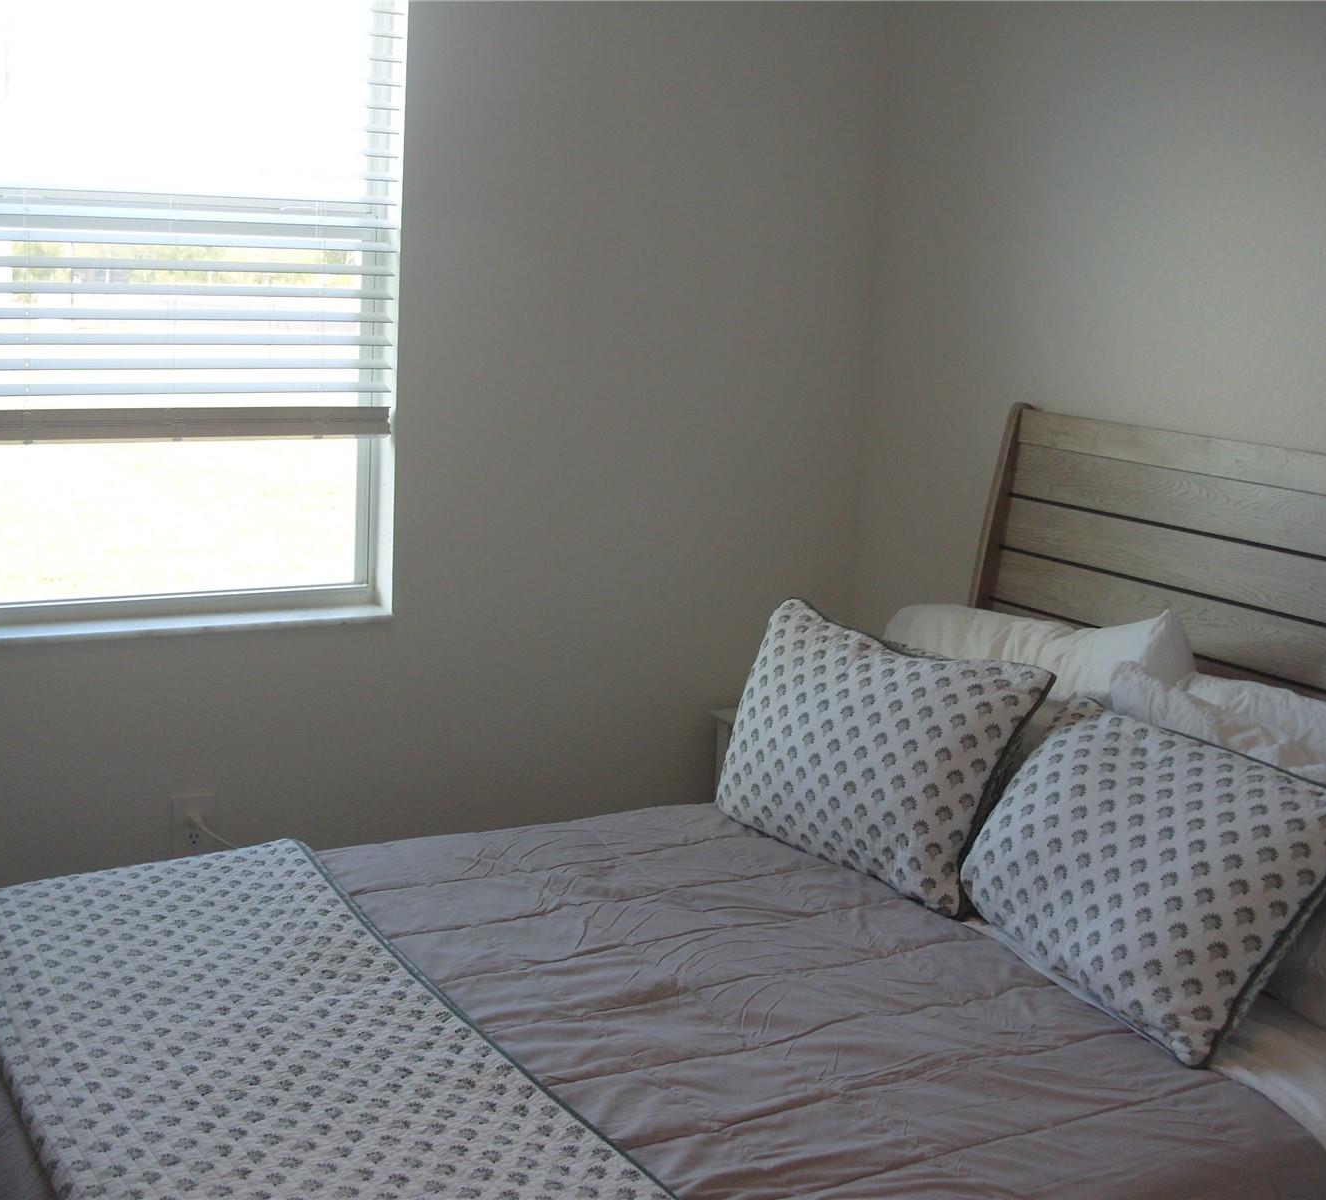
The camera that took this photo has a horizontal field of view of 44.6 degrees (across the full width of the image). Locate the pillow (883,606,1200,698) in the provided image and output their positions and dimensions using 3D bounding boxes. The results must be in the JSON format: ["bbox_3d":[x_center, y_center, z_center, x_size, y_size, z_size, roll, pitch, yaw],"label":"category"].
[{"bbox_3d":[0.584,0.205,2.916,0.690,0.450,0.160,17,-27,51],"label":"pillow"}]

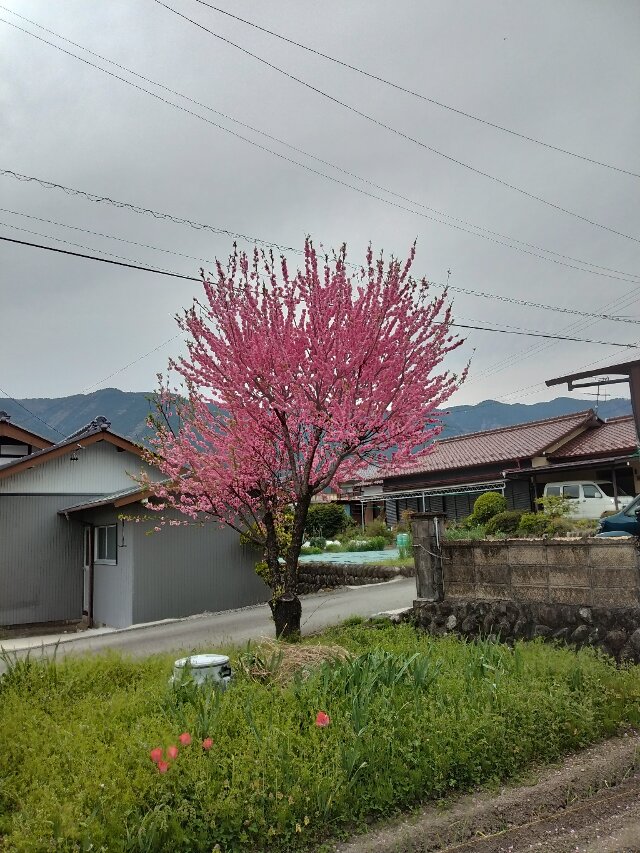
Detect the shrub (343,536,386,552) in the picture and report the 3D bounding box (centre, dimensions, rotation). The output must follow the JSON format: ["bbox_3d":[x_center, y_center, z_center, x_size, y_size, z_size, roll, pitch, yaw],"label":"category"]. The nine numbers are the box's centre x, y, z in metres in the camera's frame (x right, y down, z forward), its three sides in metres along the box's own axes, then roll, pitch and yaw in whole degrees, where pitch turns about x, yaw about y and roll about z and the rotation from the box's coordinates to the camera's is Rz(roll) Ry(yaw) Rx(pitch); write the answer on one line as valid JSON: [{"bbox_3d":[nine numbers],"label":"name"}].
[{"bbox_3d":[1.217,3.157,17.800,1.100,0.450,0.800,-3,-9,4],"label":"shrub"}]

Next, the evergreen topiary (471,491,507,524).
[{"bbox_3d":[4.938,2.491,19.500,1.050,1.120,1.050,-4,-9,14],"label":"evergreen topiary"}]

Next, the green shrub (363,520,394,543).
[{"bbox_3d":[1.934,3.472,22.000,1.050,0.750,0.900,-3,-9,5],"label":"green shrub"}]

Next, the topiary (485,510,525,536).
[{"bbox_3d":[4.991,2.638,18.000,1.050,0.720,0.950,-4,-9,15],"label":"topiary"}]

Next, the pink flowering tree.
[{"bbox_3d":[-0.170,0.060,7.800,3.600,4.650,3.500,-2,-9,0],"label":"pink flowering tree"}]

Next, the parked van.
[{"bbox_3d":[11.904,3.347,29.500,3.400,1.880,1.480,-10,-12,44],"label":"parked van"}]

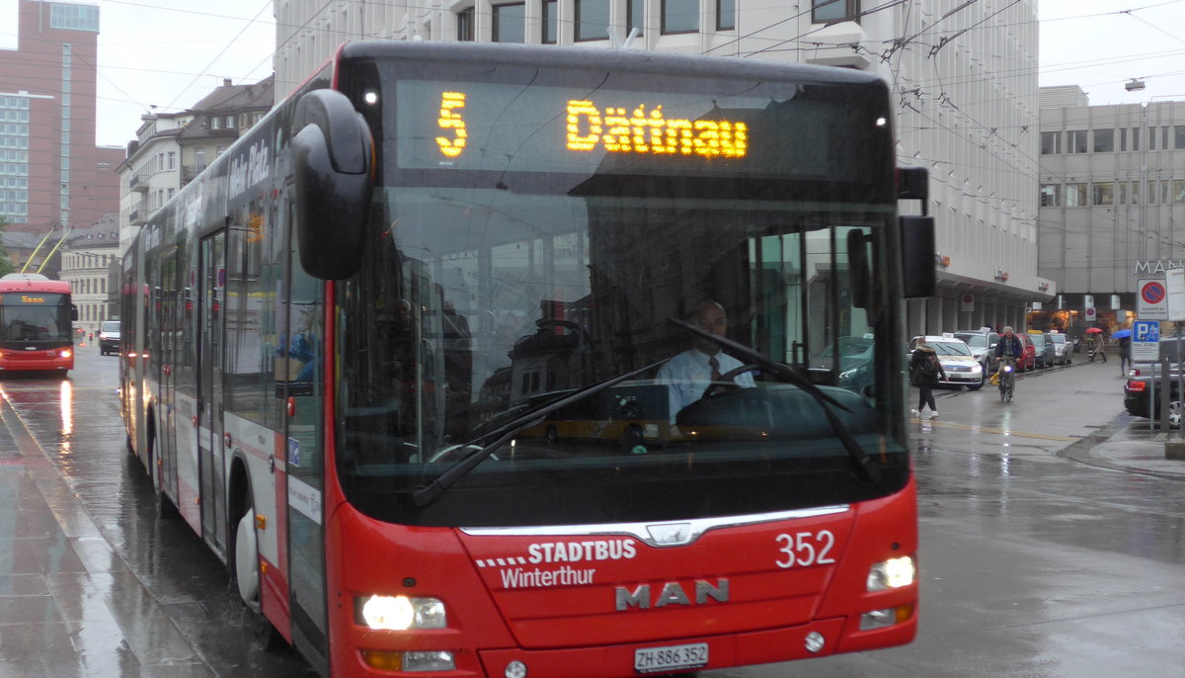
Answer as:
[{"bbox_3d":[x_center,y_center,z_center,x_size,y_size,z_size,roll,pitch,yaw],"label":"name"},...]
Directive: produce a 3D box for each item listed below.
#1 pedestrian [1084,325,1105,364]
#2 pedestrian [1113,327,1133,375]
[{"bbox_3d":[27.057,0.345,81.000,1.100,1.900,0.950,1,0,3],"label":"pedestrian"},{"bbox_3d":[21.202,0.570,60.000,1.000,1.860,0.900,1,0,-15],"label":"pedestrian"}]

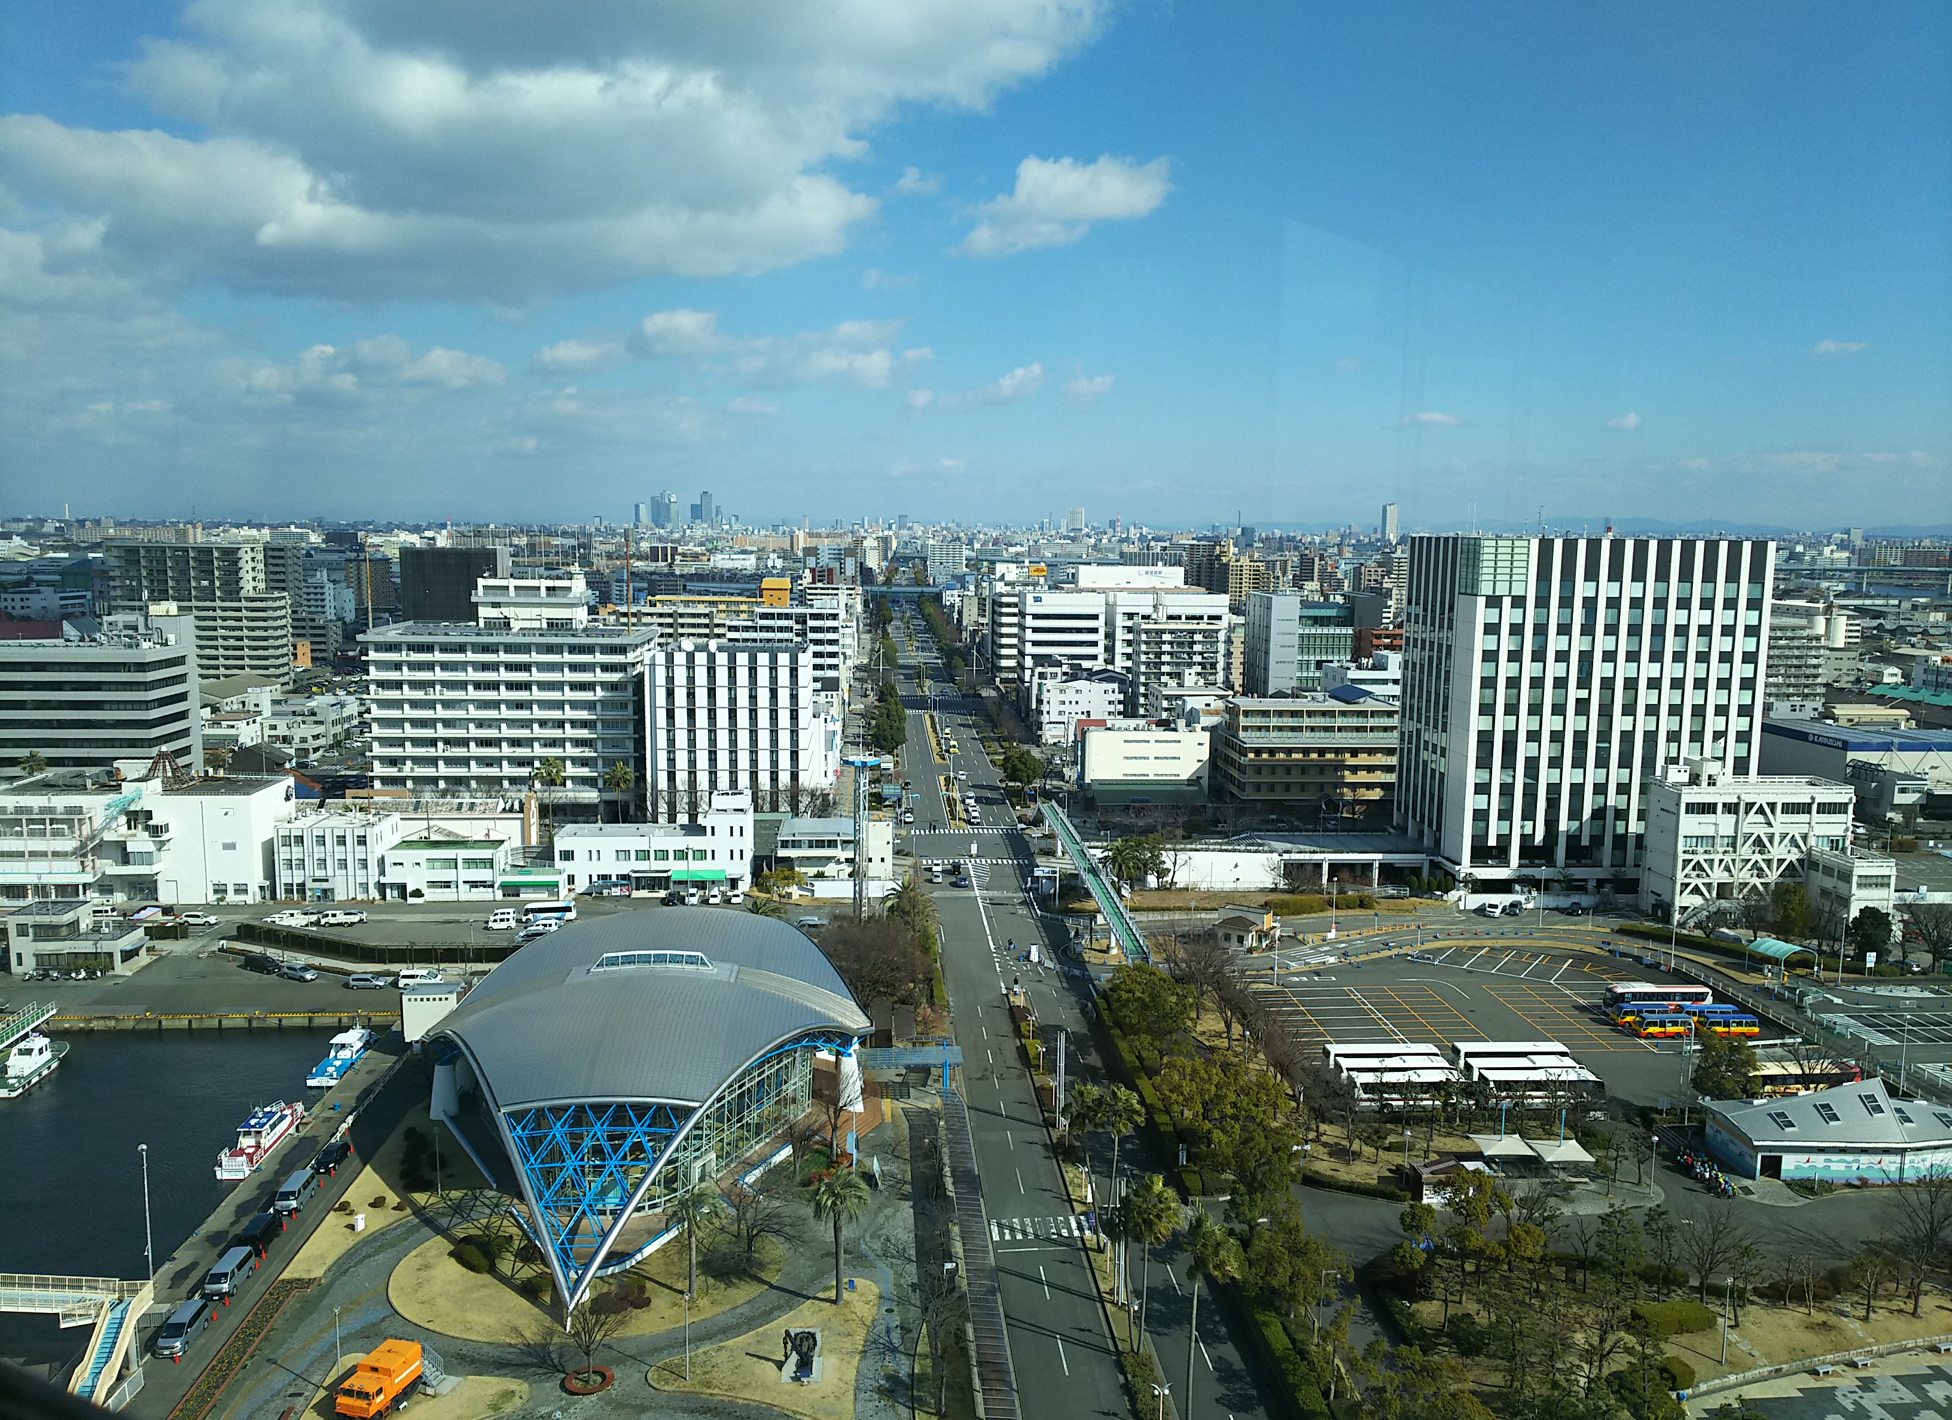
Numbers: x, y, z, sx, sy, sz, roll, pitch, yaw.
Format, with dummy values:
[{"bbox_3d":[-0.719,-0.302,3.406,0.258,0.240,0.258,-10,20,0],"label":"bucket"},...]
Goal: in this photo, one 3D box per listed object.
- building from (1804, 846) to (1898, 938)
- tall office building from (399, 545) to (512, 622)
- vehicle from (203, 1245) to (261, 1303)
[{"bbox_3d":[126.802,26.008,220.484,6.100,10.800,9.200,0,7,-4],"label":"building"},{"bbox_3d":[-207.350,-42.100,609.750,37.800,45.000,19.000,0,7,-2],"label":"tall office building"},{"bbox_3d":[-56.048,42.198,114.568,1.870,2.140,5.050,0,7,-2],"label":"vehicle"}]

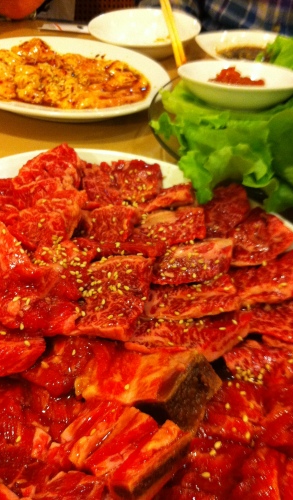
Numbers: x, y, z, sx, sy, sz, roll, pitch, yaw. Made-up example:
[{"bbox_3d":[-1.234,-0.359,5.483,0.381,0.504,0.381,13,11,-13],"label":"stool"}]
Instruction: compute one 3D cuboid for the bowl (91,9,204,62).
[{"bbox_3d":[-0.002,-0.279,0.672,0.146,0.036,0.146,1,42,-1],"label":"bowl"}]

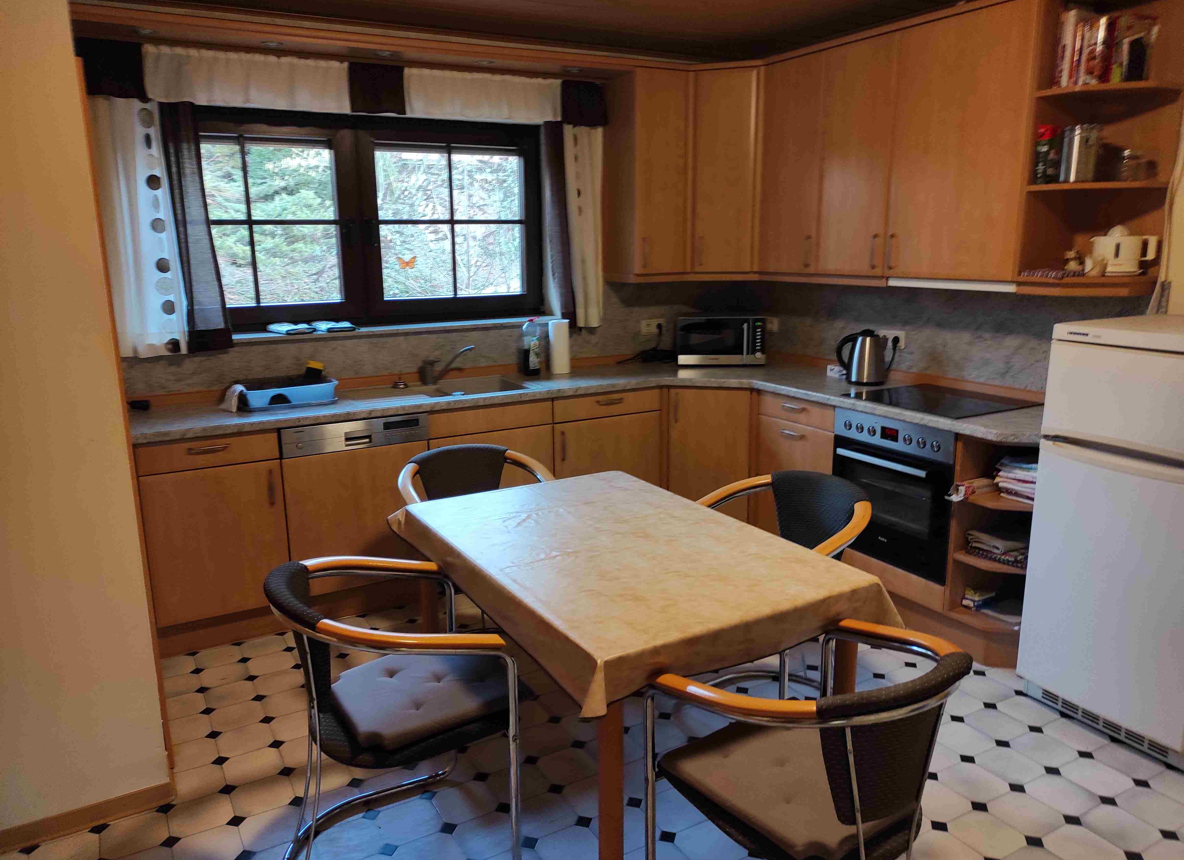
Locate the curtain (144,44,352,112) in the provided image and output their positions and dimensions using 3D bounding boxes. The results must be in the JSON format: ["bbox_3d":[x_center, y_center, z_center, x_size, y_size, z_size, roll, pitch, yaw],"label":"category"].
[{"bbox_3d":[-1.372,-1.407,3.445,0.780,0.197,0.060,-8,14,-29],"label":"curtain"}]

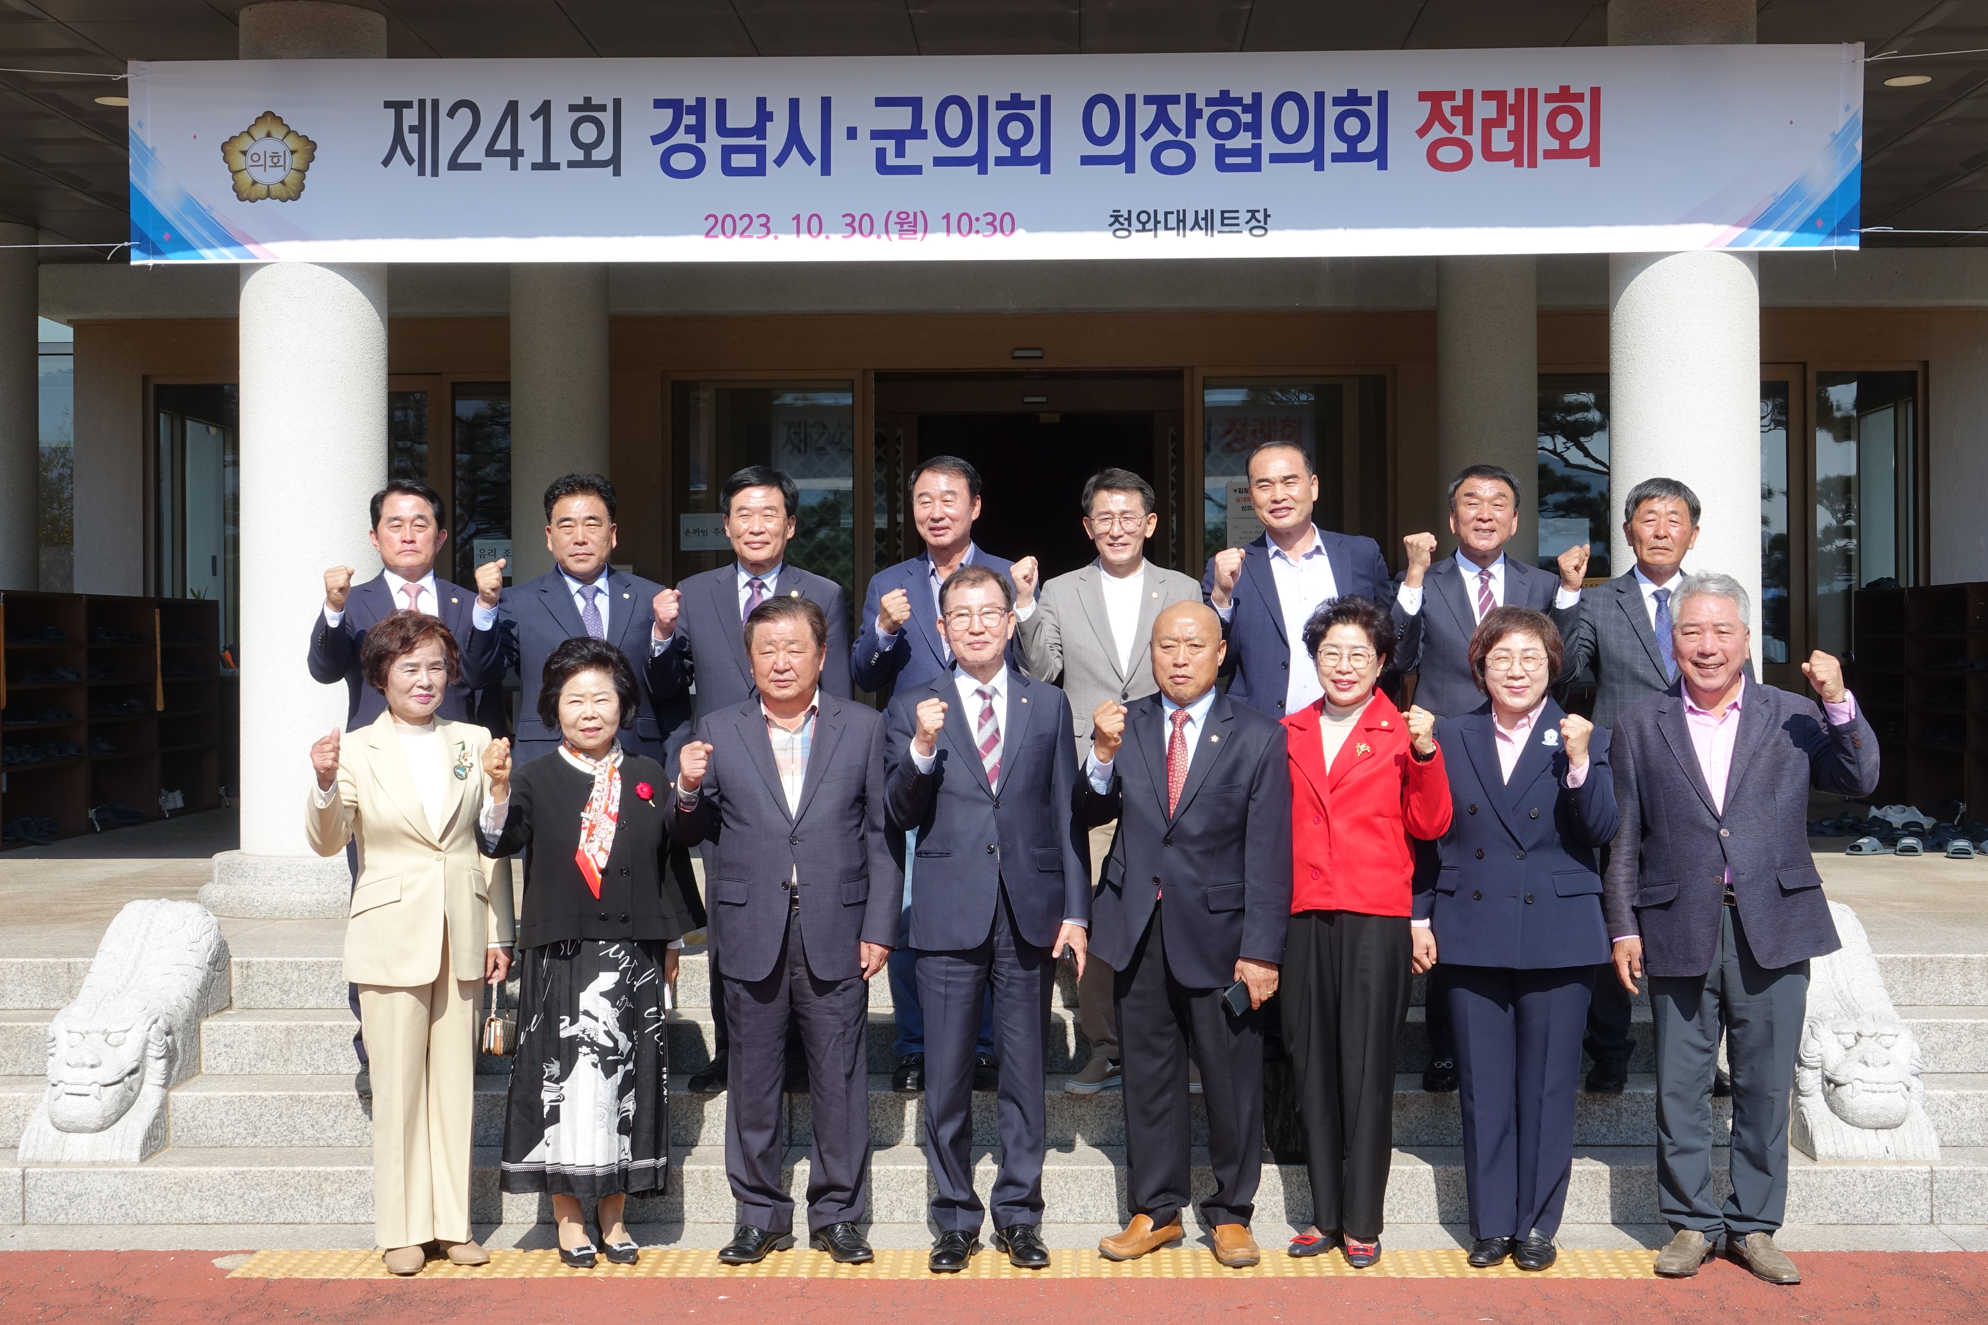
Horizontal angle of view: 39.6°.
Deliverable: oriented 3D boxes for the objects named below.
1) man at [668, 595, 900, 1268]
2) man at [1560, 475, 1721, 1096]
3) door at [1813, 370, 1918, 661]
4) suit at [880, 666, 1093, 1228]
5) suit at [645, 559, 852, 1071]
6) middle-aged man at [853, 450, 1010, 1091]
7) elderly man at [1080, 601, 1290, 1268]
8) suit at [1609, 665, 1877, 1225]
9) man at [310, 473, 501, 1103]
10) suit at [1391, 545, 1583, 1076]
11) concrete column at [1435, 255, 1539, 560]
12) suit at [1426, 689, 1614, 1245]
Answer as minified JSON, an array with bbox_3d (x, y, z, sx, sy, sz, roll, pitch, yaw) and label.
[{"bbox_3d":[-0.524,0.660,6.900,0.578,1.654,0.430,0,0,1],"label":"man"},{"bbox_3d":[1.826,0.334,7.720,0.504,1.712,0.420,0,0,5],"label":"man"},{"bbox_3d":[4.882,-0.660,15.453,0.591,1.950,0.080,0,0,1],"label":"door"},{"bbox_3d":[-0.021,0.708,6.747,0.494,1.378,0.340,0,0,0],"label":"suit"},{"bbox_3d":[-0.686,0.427,7.720,0.578,1.436,0.400,0,0,2],"label":"suit"},{"bbox_3d":[-0.154,0.305,7.524,0.457,1.744,0.370,0,0,-5],"label":"middle-aged man"},{"bbox_3d":[0.479,0.666,6.900,0.528,1.642,0.430,0,0,7],"label":"elderly man"},{"bbox_3d":[1.799,0.712,6.646,0.654,1.350,0.380,0,0,6],"label":"suit"},{"bbox_3d":[-1.623,0.337,7.620,0.540,1.689,0.410,0,0,-5],"label":"man"},{"bbox_3d":[1.385,0.423,7.720,0.534,1.445,0.400,0,0,5],"label":"suit"},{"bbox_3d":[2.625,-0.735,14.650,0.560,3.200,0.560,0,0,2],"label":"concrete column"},{"bbox_3d":[1.297,0.768,6.830,0.484,1.344,0.350,0,0,3],"label":"suit"}]

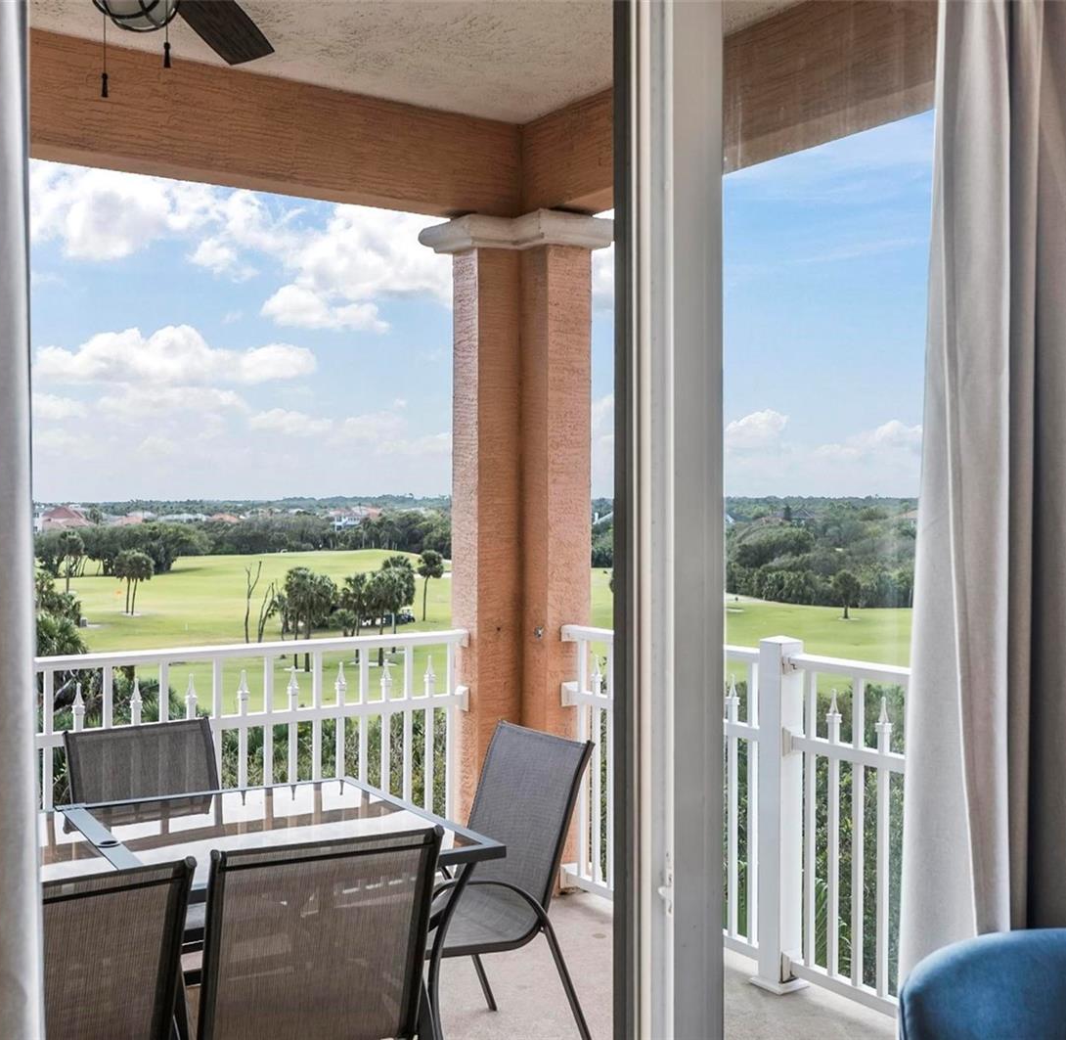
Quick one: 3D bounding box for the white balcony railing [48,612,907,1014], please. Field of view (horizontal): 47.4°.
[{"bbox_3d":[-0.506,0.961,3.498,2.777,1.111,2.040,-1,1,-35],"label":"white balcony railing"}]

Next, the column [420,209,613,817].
[{"bbox_3d":[-0.050,0.148,4.981,0.596,2.707,0.576,-1,1,-35],"label":"column"}]

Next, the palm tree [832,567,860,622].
[{"bbox_3d":[37.333,8.867,145.000,3.200,5.950,3.200,0,1,0],"label":"palm tree"}]

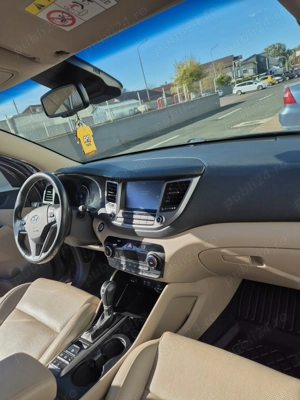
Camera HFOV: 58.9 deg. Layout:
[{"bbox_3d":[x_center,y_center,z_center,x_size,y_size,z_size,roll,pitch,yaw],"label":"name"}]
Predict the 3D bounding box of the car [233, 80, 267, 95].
[{"bbox_3d":[12.992,-14.704,34.400,4.550,1.480,1.800,1,24,34],"label":"car"}]

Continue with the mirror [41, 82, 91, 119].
[{"bbox_3d":[-0.247,-0.290,0.779,0.230,0.066,0.038,9,35,45],"label":"mirror"}]

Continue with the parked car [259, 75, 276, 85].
[{"bbox_3d":[18.252,-18.937,42.525,3.800,1.500,1.660,8,28,44],"label":"parked car"}]

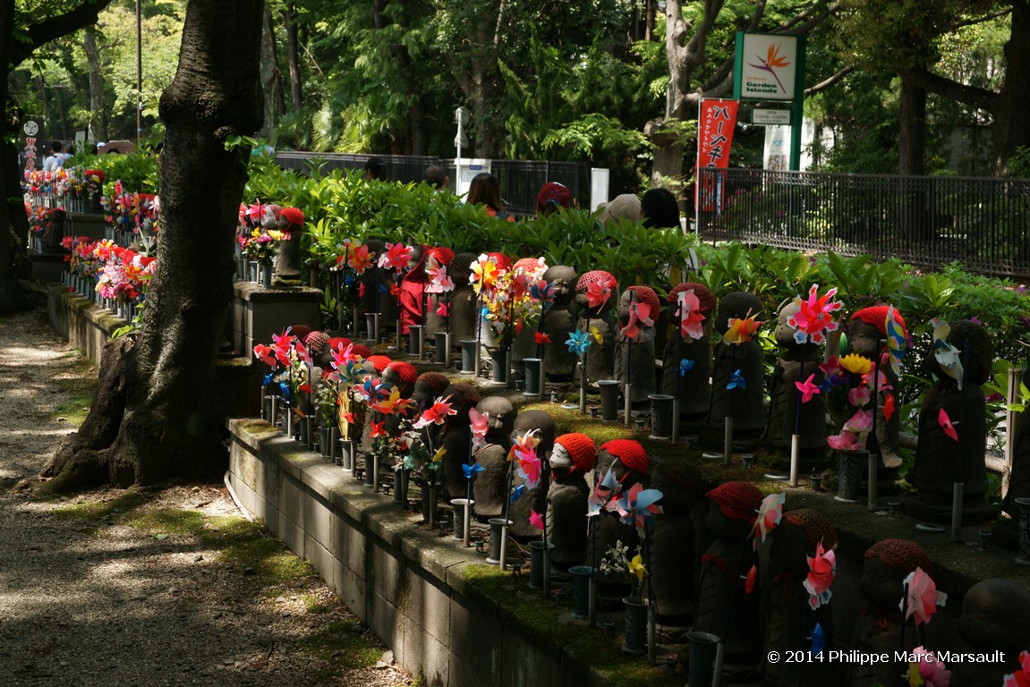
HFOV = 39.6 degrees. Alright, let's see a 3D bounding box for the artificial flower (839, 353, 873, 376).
[{"bbox_3d":[0.883,0.055,3.717,0.088,0.062,0.090,-1,7,-25],"label":"artificial flower"}]

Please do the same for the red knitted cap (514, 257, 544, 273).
[{"bbox_3d":[0.058,-0.295,5.650,0.140,0.105,0.140,0,7,0],"label":"red knitted cap"}]

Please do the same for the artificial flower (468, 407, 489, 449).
[{"bbox_3d":[-0.117,0.274,4.634,0.050,0.135,0.130,5,7,25],"label":"artificial flower"}]

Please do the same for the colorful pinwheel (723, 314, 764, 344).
[{"bbox_3d":[0.665,-0.043,4.170,0.120,0.100,0.055,0,6,-13],"label":"colorful pinwheel"}]

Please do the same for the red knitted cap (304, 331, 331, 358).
[{"bbox_3d":[-0.956,0.002,6.900,0.135,0.110,0.135,0,7,0],"label":"red knitted cap"}]

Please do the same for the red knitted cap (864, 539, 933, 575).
[{"bbox_3d":[0.856,0.478,3.191,0.143,0.095,0.148,2,6,0],"label":"red knitted cap"}]

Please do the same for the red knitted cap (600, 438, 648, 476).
[{"bbox_3d":[0.331,0.346,4.333,0.140,0.108,0.146,2,6,0],"label":"red knitted cap"}]

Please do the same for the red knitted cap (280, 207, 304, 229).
[{"bbox_3d":[-1.324,-0.747,8.500,0.140,0.118,0.135,1,6,0],"label":"red knitted cap"}]

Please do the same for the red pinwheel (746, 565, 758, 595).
[{"bbox_3d":[0.551,0.550,3.340,0.028,0.073,0.068,15,10,12],"label":"red pinwheel"}]

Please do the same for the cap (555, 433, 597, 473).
[{"bbox_3d":[0.185,0.333,4.340,0.125,0.115,0.128,1,6,0],"label":"cap"}]

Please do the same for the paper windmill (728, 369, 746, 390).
[{"bbox_3d":[0.651,0.106,4.200,0.058,0.062,0.030,0,6,-13],"label":"paper windmill"}]

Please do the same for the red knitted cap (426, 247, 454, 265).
[{"bbox_3d":[-0.367,-0.427,7.036,0.138,0.097,0.142,2,6,0],"label":"red knitted cap"}]

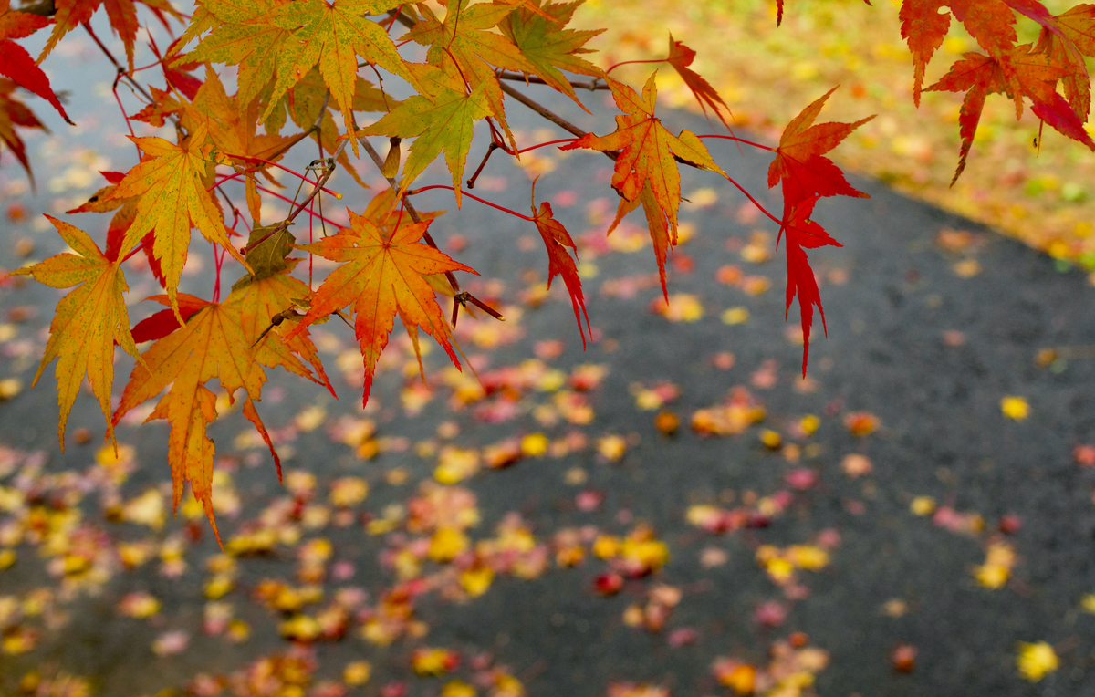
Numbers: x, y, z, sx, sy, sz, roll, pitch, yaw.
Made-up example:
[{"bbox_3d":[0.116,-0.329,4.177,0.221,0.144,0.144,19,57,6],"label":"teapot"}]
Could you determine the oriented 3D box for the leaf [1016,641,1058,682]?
[{"bbox_3d":[0.729,0.466,2.350,0.062,0.015,0.066,0,29,0],"label":"leaf"}]

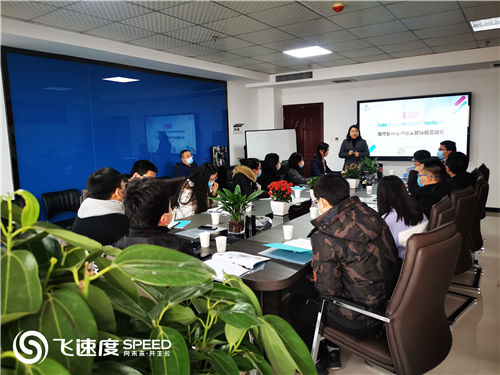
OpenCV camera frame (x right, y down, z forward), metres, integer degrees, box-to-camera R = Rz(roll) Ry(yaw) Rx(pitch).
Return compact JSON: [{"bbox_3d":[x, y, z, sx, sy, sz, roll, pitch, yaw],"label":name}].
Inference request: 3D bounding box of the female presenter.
[{"bbox_3d":[1.834,-0.328,6.858,0.520,1.535,0.340,1,8,17],"label":"female presenter"}]

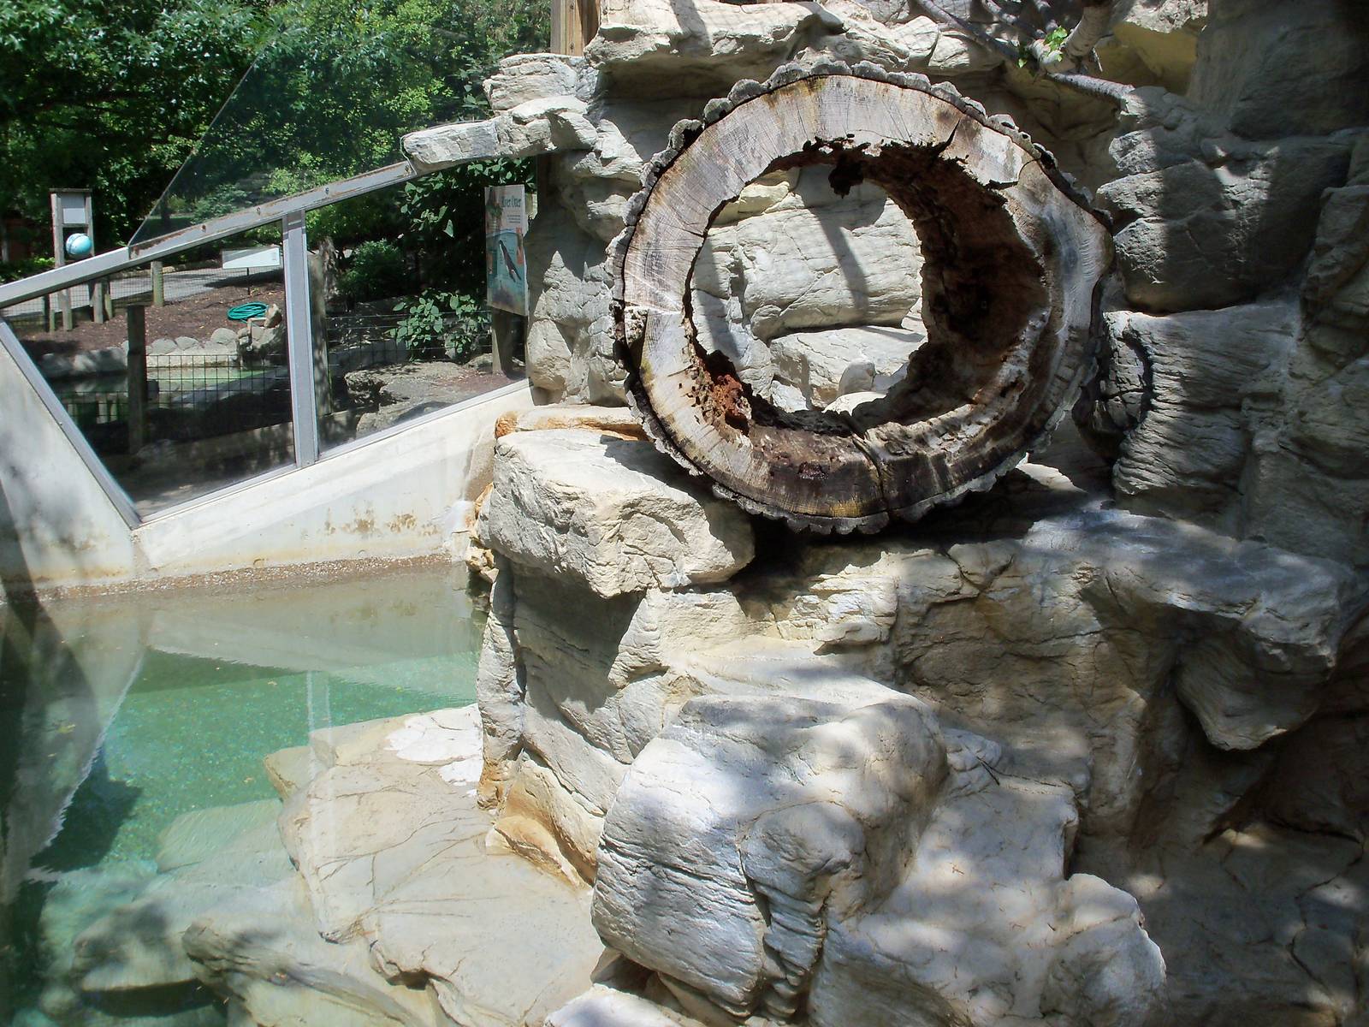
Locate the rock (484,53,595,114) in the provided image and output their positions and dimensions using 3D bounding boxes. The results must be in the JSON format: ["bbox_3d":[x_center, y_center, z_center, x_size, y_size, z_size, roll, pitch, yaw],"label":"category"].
[{"bbox_3d":[-0.457,-1.365,4.400,0.340,0.180,0.300,-2,13,-10],"label":"rock"}]

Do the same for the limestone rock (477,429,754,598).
[{"bbox_3d":[-0.141,-0.012,2.920,0.420,0.240,0.480,-9,16,-33],"label":"limestone rock"}]

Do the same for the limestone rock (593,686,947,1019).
[{"bbox_3d":[0.150,0.552,2.300,0.450,0.380,0.400,-10,16,-37],"label":"limestone rock"}]

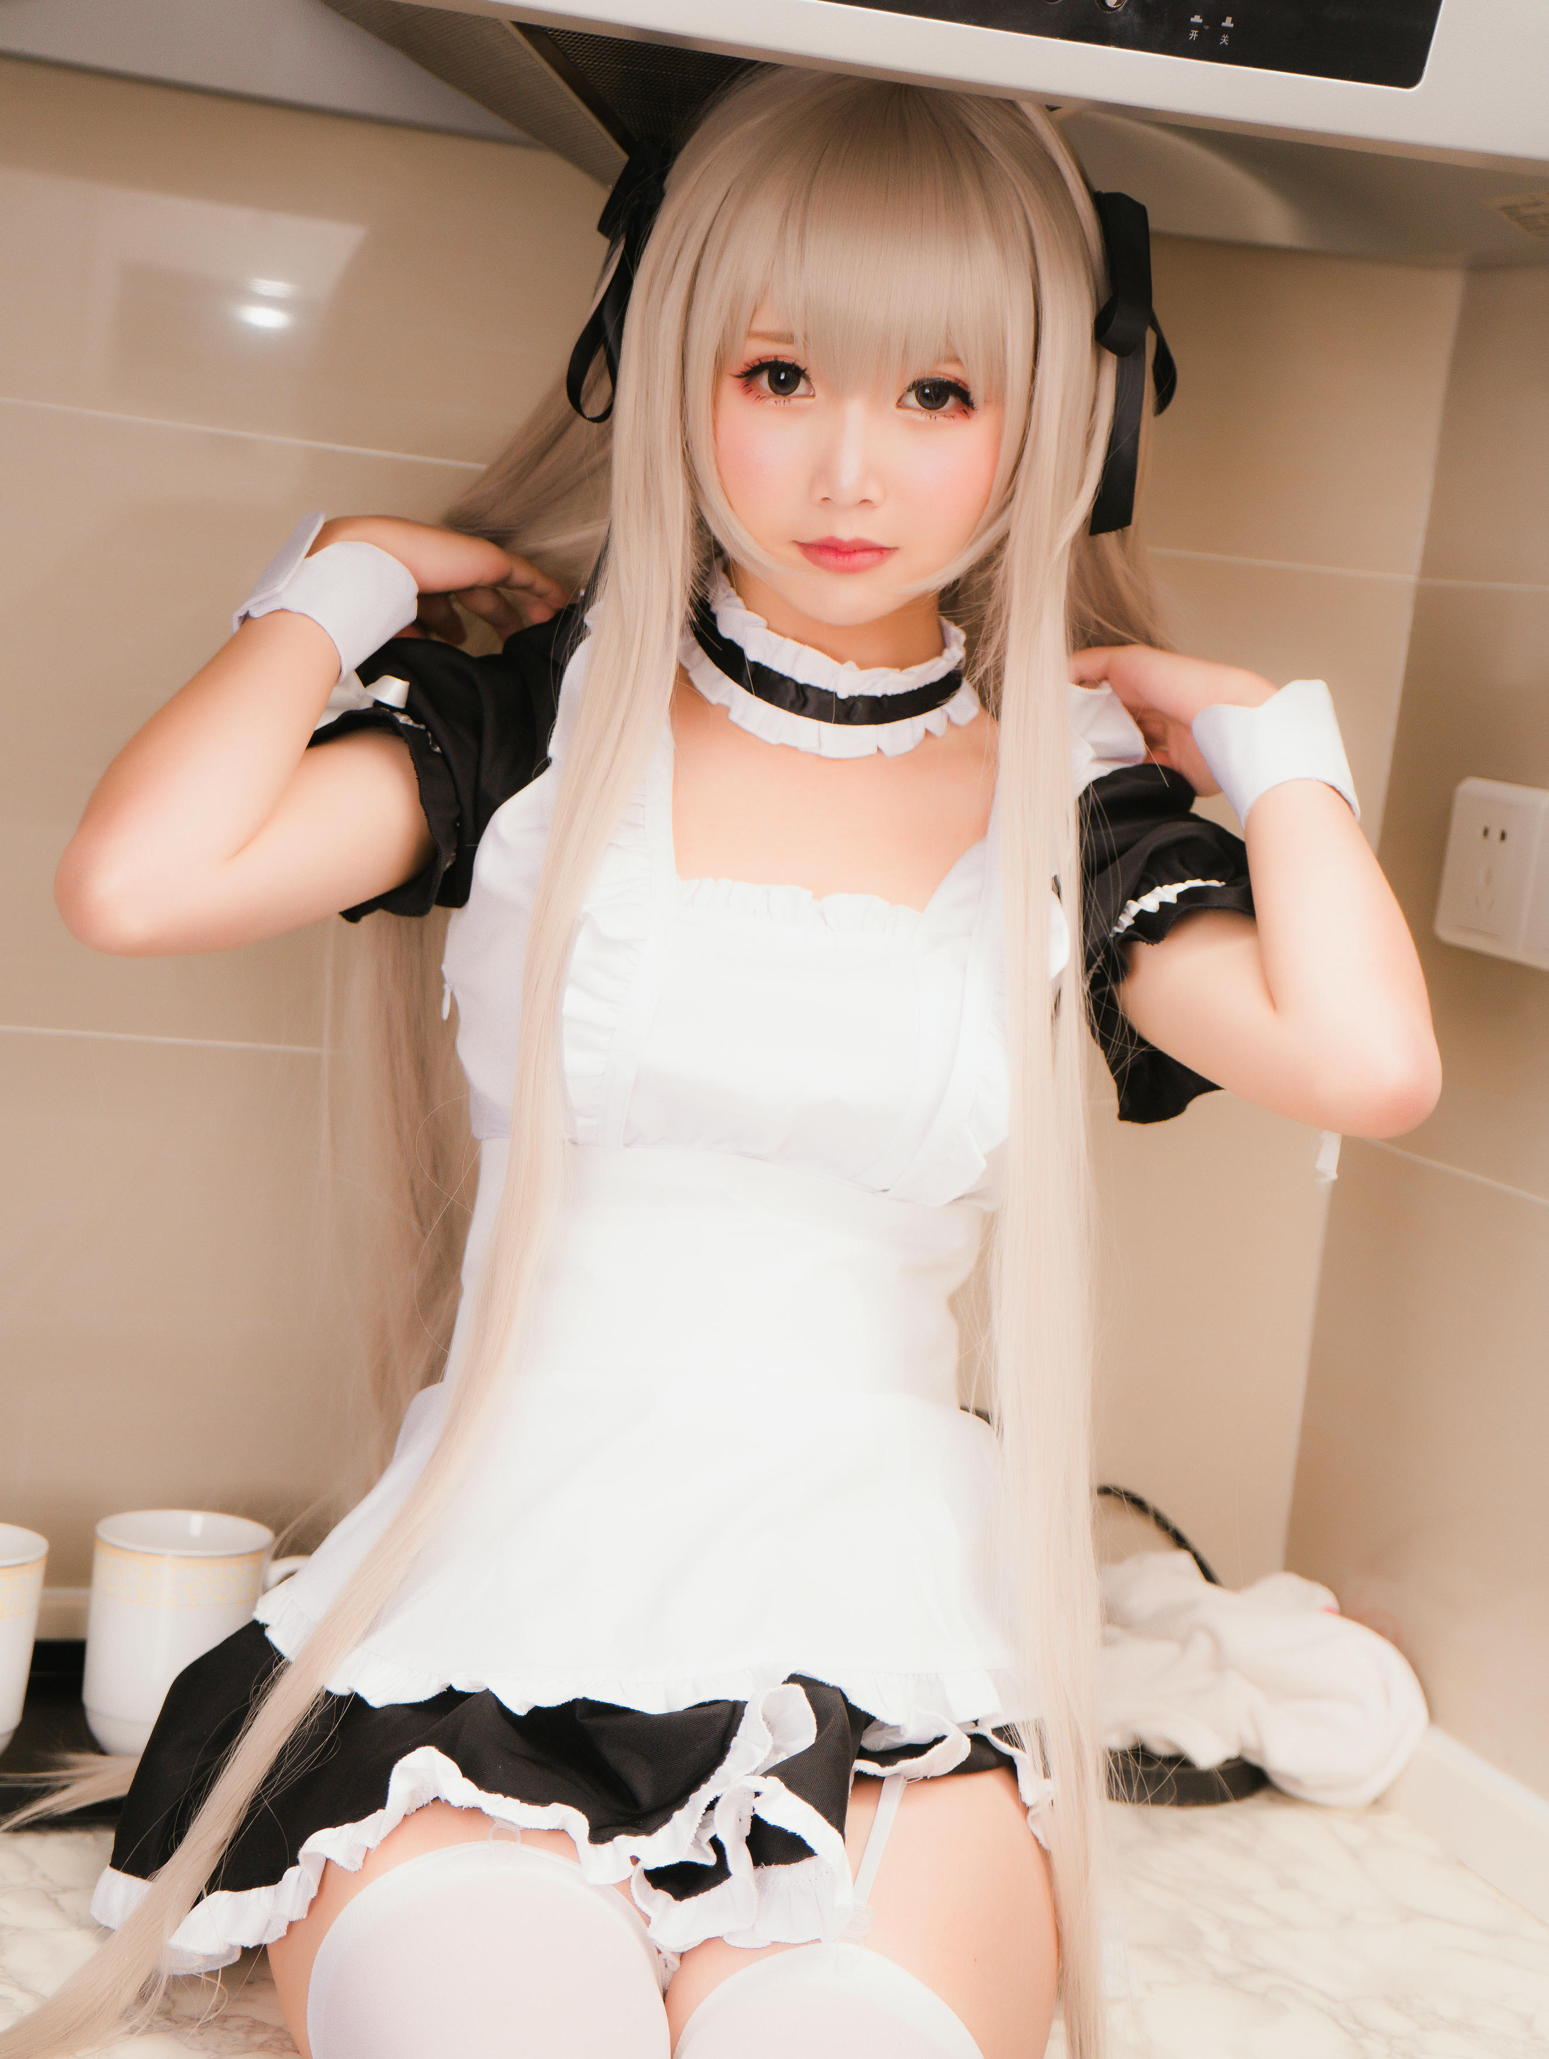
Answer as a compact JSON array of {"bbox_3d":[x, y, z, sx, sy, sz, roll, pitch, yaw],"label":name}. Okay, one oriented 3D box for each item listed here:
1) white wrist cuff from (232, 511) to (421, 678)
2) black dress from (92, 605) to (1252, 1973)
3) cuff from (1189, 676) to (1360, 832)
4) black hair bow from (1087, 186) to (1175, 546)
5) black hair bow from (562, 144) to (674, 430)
[{"bbox_3d":[-0.186,-0.181,1.640,0.066,0.060,0.057,16,42,27],"label":"white wrist cuff"},{"bbox_3d":[-0.034,0.111,1.680,0.440,0.565,0.350,6,6,-4],"label":"black dress"},{"bbox_3d":[0.212,-0.116,1.655,0.064,0.060,0.056,-6,46,-13],"label":"cuff"},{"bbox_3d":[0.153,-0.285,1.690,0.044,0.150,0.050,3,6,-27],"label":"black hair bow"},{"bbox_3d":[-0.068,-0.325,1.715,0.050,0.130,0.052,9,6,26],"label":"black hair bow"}]

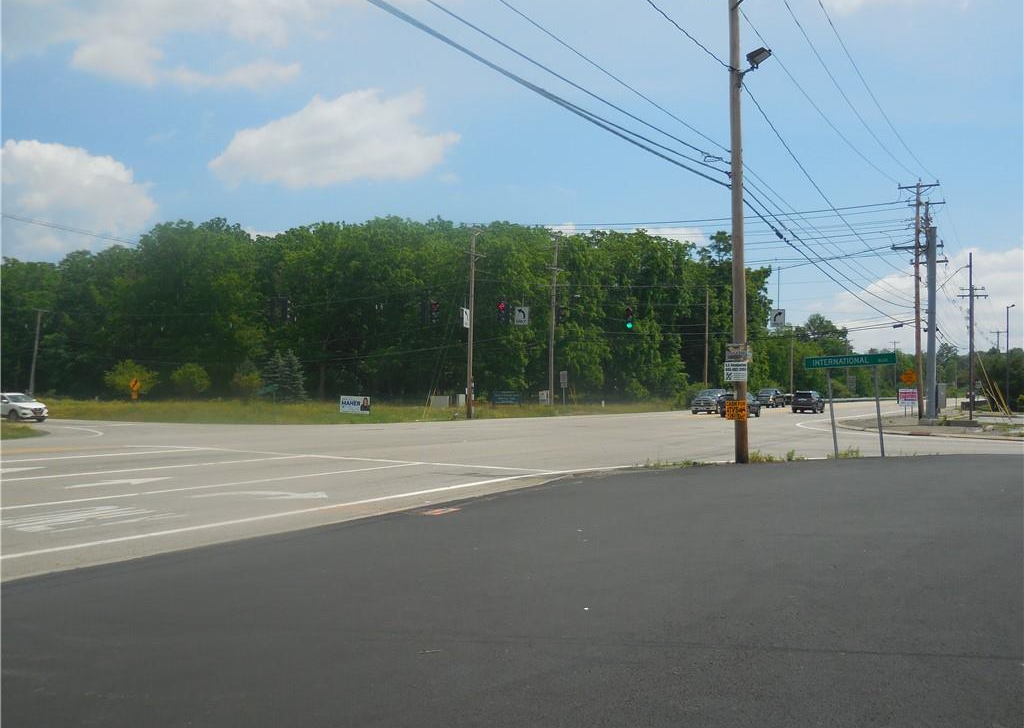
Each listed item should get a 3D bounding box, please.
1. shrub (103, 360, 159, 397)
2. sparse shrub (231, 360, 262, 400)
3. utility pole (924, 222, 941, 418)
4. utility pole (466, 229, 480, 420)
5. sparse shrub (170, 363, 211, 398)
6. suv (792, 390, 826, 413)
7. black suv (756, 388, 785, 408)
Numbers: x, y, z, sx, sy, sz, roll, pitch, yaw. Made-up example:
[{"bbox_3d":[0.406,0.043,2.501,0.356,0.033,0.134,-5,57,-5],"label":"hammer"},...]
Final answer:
[{"bbox_3d":[-36.980,1.508,95.000,5.300,4.100,5.000,0,-2,0],"label":"shrub"},{"bbox_3d":[-25.740,1.654,95.000,3.100,4.000,3.000,0,-2,0],"label":"sparse shrub"},{"bbox_3d":[20.030,-1.953,46.500,0.440,9.200,0.440,0,-2,0],"label":"utility pole"},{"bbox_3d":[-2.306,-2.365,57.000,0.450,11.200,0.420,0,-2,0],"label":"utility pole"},{"bbox_3d":[-31.238,1.703,95.000,3.900,3.800,3.800,0,-2,0],"label":"sparse shrub"},{"bbox_3d":[23.691,3.052,78.000,1.930,1.750,4.800,-1,-2,27],"label":"suv"},{"bbox_3d":[26.286,3.478,99.000,2.000,1.900,5.200,-1,-2,27],"label":"black suv"}]

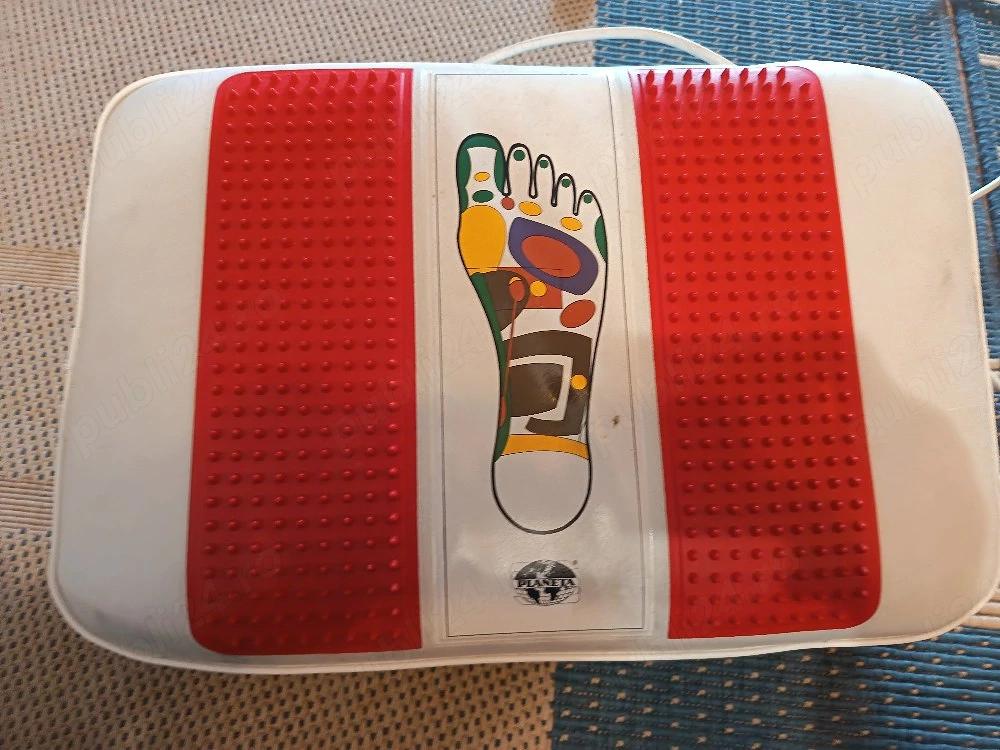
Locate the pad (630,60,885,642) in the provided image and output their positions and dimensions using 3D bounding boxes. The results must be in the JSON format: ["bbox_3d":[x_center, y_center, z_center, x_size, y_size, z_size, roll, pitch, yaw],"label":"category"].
[{"bbox_3d":[0.125,-0.022,0.348,0.103,0.016,0.292,-1,80,-3],"label":"pad"}]

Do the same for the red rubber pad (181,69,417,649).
[{"bbox_3d":[-0.093,-0.017,0.339,0.103,0.016,0.291,-1,80,-3],"label":"red rubber pad"}]

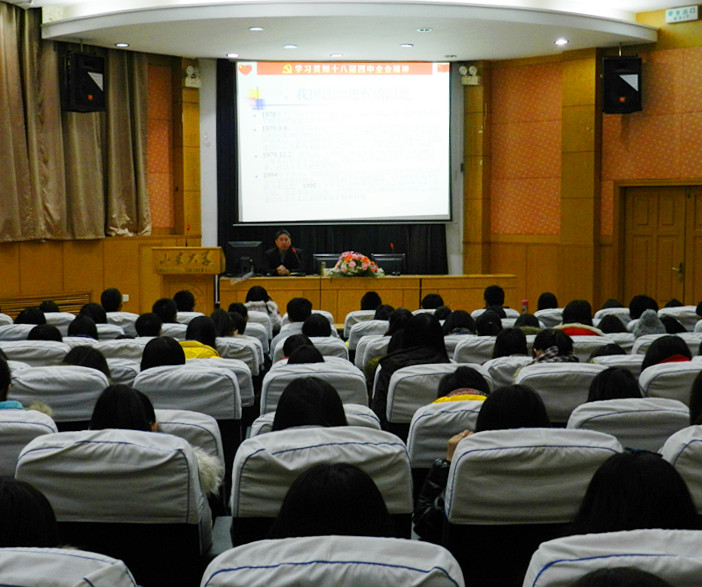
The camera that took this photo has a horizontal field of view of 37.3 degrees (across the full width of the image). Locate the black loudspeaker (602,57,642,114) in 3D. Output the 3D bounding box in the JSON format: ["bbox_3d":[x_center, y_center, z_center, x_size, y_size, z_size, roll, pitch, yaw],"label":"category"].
[{"bbox_3d":[2.907,-2.229,11.150,0.410,0.560,0.370,0,3,5],"label":"black loudspeaker"}]

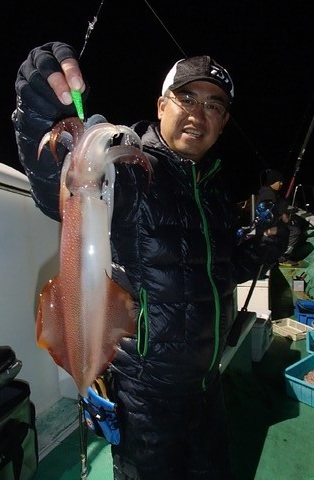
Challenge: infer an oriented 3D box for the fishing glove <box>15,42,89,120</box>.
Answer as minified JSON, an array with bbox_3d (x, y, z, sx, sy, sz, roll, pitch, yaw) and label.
[{"bbox_3d":[-0.149,-0.220,0.550,0.100,0.108,0.120,0,3,-9],"label":"fishing glove"}]

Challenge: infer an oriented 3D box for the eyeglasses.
[{"bbox_3d":[0.104,-0.343,0.995,0.140,0.045,0.138,14,15,-3],"label":"eyeglasses"}]

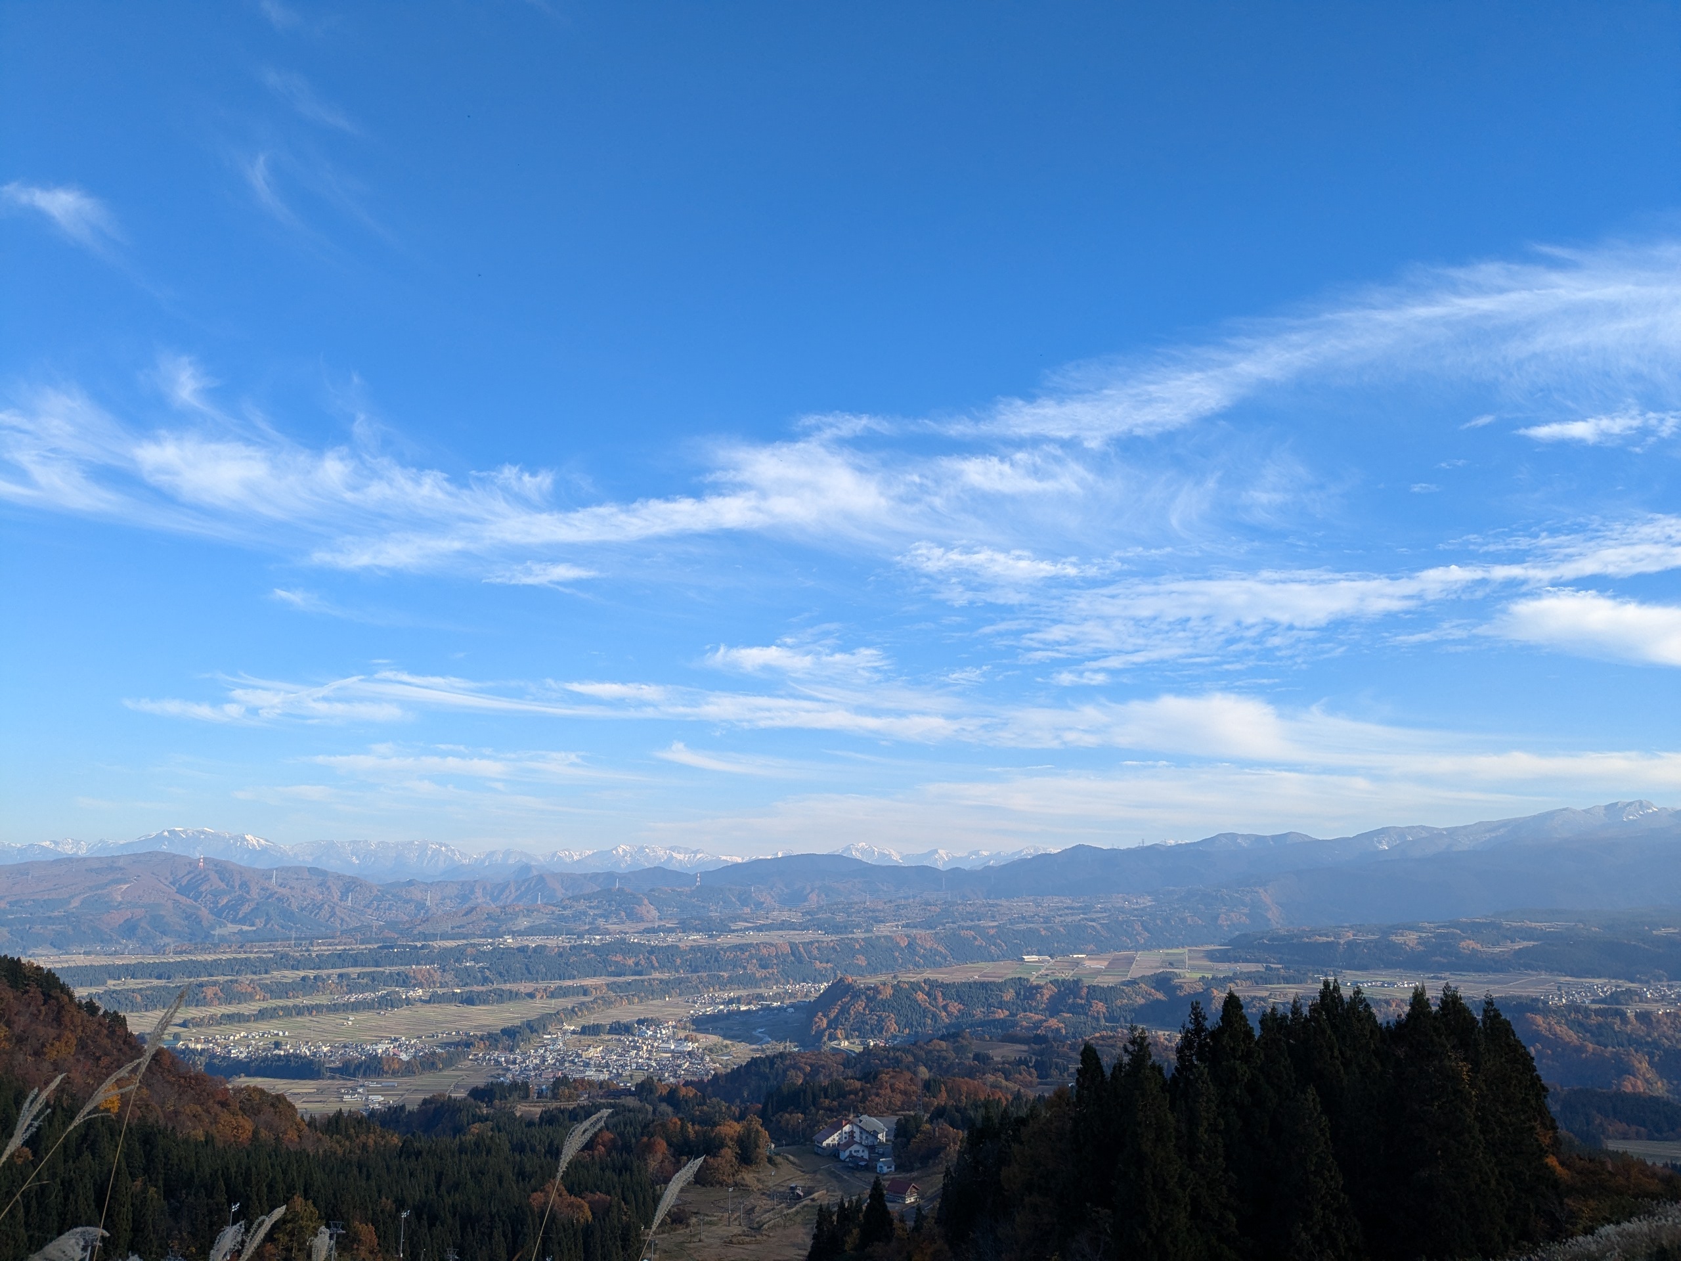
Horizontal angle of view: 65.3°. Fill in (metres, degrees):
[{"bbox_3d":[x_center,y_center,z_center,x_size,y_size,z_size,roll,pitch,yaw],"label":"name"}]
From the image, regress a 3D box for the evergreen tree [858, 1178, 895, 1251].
[{"bbox_3d":[9.410,155.810,348.000,9.000,19.500,9.000,0,-10,0],"label":"evergreen tree"}]

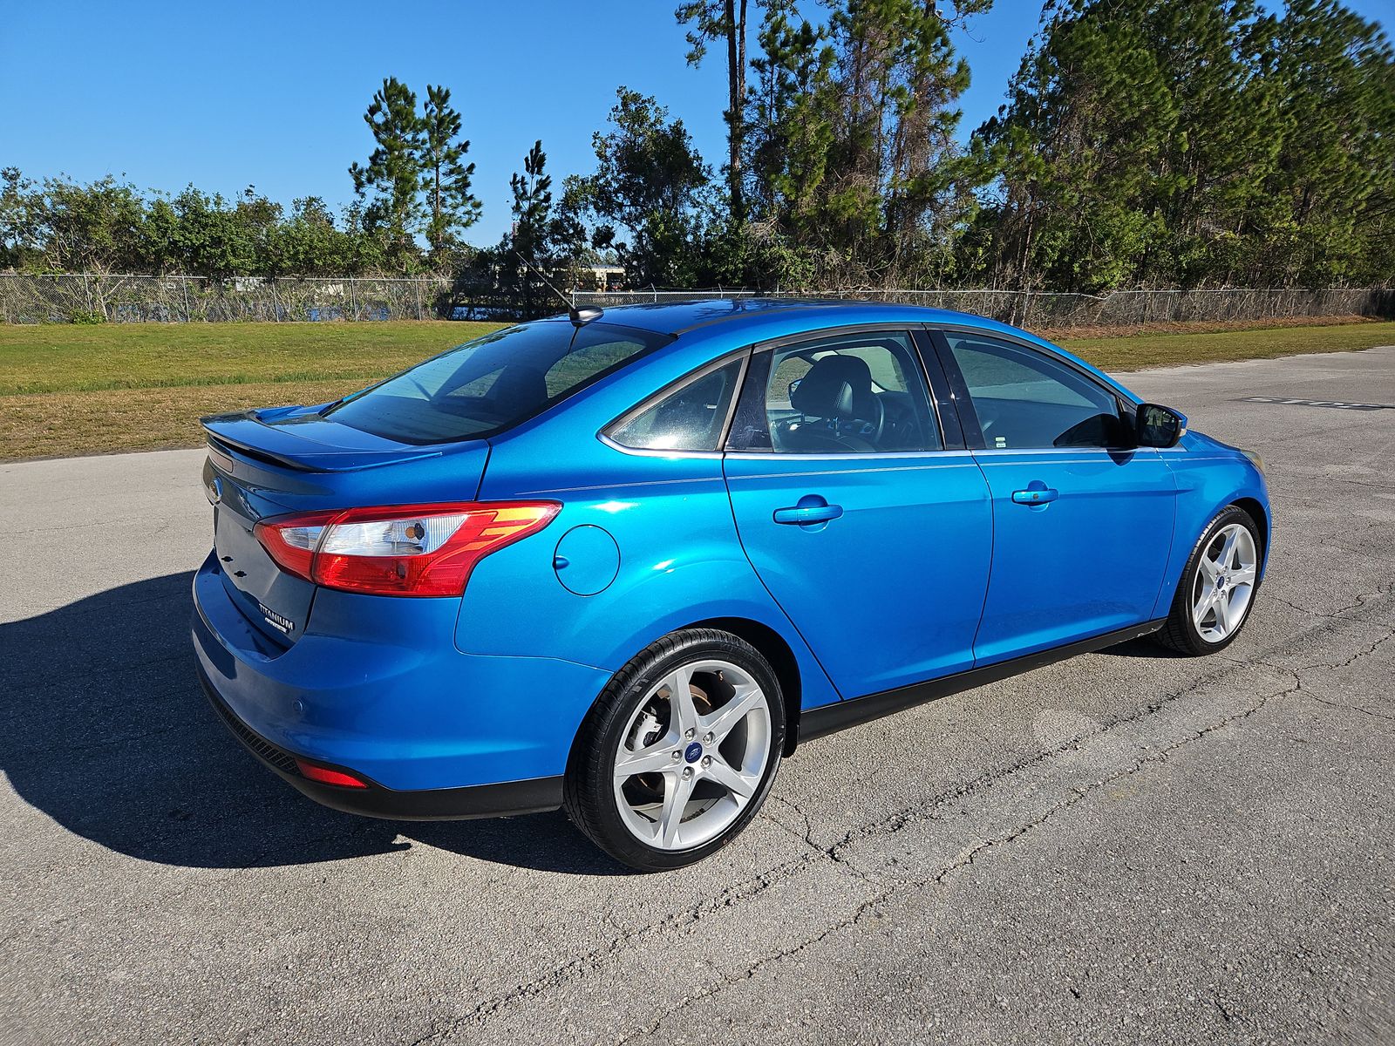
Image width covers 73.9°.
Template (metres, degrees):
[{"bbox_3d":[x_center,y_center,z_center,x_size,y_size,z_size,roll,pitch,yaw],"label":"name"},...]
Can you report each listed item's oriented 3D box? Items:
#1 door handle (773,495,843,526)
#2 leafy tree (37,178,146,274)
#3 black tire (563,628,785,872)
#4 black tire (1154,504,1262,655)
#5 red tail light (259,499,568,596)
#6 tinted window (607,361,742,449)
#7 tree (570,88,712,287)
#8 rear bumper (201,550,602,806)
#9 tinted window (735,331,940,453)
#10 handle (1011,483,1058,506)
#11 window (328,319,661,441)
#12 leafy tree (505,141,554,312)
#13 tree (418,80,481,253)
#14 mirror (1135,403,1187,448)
[{"bbox_3d":[0.285,-0.026,2.388,0.226,0.068,0.050,-9,16,-34],"label":"door handle"},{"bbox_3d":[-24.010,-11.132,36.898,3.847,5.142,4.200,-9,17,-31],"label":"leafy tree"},{"bbox_3d":[-0.062,0.569,2.462,0.645,0.643,0.240,-9,16,-34],"label":"black tire"},{"bbox_3d":[2.121,0.223,3.921,0.645,0.643,0.240,-9,16,-34],"label":"black tire"},{"bbox_3d":[-0.639,0.034,2.064,0.530,0.170,0.485,-9,16,-34],"label":"red tail light"},{"bbox_3d":[-0.029,-0.299,2.316,0.470,0.275,0.060,-7,-8,-27],"label":"tinted window"},{"bbox_3d":[-2.289,-13.069,37.957,5.768,8.779,5.768,-1,14,-3],"label":"tree"},{"bbox_3d":[-1.010,0.282,2.666,0.720,0.610,1.780,-9,16,-34],"label":"rear bumper"},{"bbox_3d":[0.382,-0.353,2.597,0.810,0.385,0.070,-8,-7,-32],"label":"tinted window"},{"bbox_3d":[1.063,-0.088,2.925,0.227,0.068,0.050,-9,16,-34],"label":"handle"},{"bbox_3d":[-0.670,-0.432,2.747,0.740,0.090,1.220,-33,27,-26],"label":"window"},{"bbox_3d":[-7.298,-12.720,40.623,2.116,7.600,2.116,-2,14,-9],"label":"leafy tree"},{"bbox_3d":[-13.275,-16.238,47.787,3.900,11.738,3.900,-3,14,-14],"label":"tree"},{"bbox_3d":[1.566,-0.329,3.144,0.130,0.158,0.180,-9,16,-34],"label":"mirror"}]

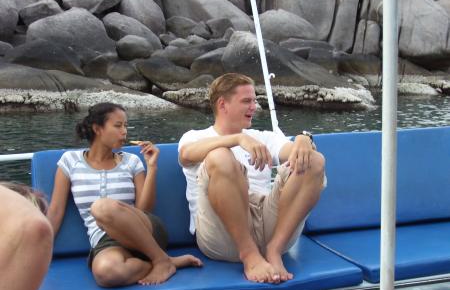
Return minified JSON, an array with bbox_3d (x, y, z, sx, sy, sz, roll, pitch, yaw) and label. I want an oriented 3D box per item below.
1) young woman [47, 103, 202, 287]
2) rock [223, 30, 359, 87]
[{"bbox_3d":[-0.446,0.182,3.680,0.630,0.690,0.750,-1,7,-12],"label":"young woman"},{"bbox_3d":[1.407,-1.837,18.444,2.871,1.262,1.740,0,7,0],"label":"rock"}]

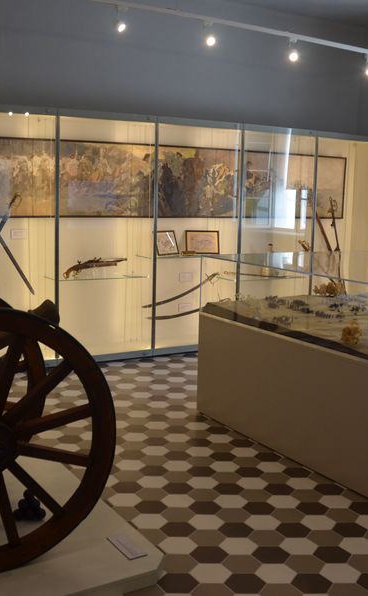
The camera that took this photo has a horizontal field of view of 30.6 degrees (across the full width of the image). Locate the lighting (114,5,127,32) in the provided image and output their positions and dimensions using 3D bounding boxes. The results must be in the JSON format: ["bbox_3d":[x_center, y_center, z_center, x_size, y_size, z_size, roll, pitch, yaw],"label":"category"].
[{"bbox_3d":[-0.498,-2.193,5.286,0.075,0.195,0.105,-6,11,-40],"label":"lighting"}]

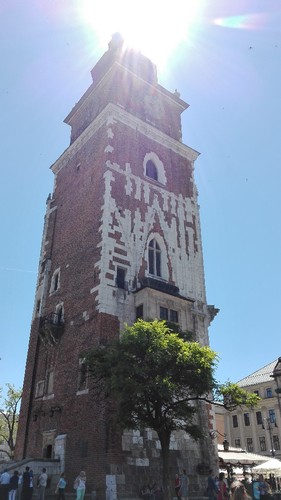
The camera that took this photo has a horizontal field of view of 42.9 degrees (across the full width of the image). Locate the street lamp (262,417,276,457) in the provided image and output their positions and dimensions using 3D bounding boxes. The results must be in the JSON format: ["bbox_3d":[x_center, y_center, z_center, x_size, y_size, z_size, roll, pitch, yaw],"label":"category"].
[{"bbox_3d":[16.859,24.777,44.962,1.400,7.040,1.300,21,-37,-31],"label":"street lamp"}]

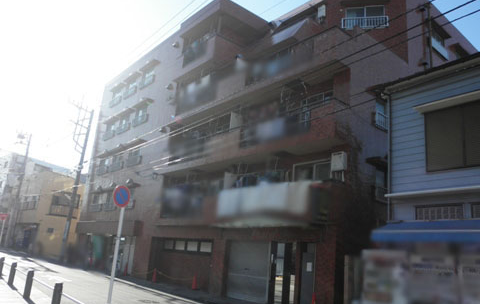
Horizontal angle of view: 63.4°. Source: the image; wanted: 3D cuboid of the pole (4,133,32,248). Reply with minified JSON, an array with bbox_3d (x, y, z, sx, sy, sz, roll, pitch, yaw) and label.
[{"bbox_3d":[-19.803,3.526,35.011,0.450,10.500,0.450,16,-17,-38],"label":"pole"}]

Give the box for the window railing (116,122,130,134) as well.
[{"bbox_3d":[-7.594,-1.521,25.463,0.200,0.520,1.850,16,-17,-38],"label":"window railing"}]

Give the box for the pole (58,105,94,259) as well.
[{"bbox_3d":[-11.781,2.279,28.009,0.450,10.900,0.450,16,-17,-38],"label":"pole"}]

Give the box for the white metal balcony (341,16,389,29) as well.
[{"bbox_3d":[5.413,-5.552,16.829,1.920,0.510,0.200,1,-15,13],"label":"white metal balcony"}]

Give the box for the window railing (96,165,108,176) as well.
[{"bbox_3d":[-9.625,1.376,27.375,0.170,0.549,1.750,15,-18,-37],"label":"window railing"}]

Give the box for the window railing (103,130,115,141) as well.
[{"bbox_3d":[-9.299,-1.114,27.837,0.170,0.538,1.761,15,-18,-37],"label":"window railing"}]

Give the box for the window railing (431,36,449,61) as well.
[{"bbox_3d":[9.196,-4.752,18.042,1.790,0.520,0.160,15,-18,-37],"label":"window railing"}]

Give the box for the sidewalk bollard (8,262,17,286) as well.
[{"bbox_3d":[-7.713,4.111,13.162,0.165,0.725,0.165,16,-17,-38],"label":"sidewalk bollard"}]

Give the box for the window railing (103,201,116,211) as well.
[{"bbox_3d":[-8.483,3.640,25.449,0.180,0.520,1.780,16,-19,-38],"label":"window railing"}]

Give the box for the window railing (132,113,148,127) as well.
[{"bbox_3d":[-6.102,-1.889,23.984,0.170,0.560,1.738,15,-18,-37],"label":"window railing"}]

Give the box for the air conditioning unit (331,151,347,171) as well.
[{"bbox_3d":[3.466,0.338,13.527,0.220,0.620,0.500,16,-17,-38],"label":"air conditioning unit"}]

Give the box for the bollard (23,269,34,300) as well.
[{"bbox_3d":[-5.509,3.442,10.147,0.148,0.690,0.148,15,-18,-37],"label":"bollard"}]

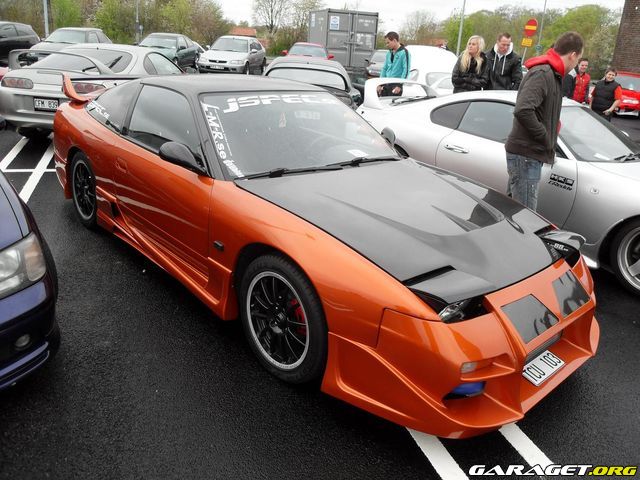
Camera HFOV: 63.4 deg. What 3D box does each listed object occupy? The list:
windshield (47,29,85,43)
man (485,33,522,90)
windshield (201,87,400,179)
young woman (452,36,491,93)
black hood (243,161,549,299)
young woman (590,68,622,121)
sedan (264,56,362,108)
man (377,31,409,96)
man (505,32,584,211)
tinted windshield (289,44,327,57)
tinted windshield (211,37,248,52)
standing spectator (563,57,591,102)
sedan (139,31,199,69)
[{"bbox_3d":[-8.625,-6.941,17.614,1.380,0.450,0.550,3,21,-2],"label":"windshield"},{"bbox_3d":[2.258,-1.685,6.600,0.550,1.790,0.360,13,21,24],"label":"man"},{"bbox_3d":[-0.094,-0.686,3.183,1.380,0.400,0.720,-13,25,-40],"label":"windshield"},{"bbox_3d":[1.862,-1.792,6.873,0.500,1.720,0.360,14,23,24],"label":"young woman"},{"bbox_3d":[0.520,-0.143,2.677,1.430,0.300,1.320,-15,28,-40],"label":"black hood"},{"bbox_3d":[4.459,-1.884,8.200,0.520,1.600,0.340,16,22,30],"label":"young woman"},{"bbox_3d":[-0.257,-2.428,8.658,1.720,1.290,4.400,2,21,-6],"label":"sedan"},{"bbox_3d":[1.114,-2.246,7.950,0.360,1.780,0.520,-13,25,-40],"label":"man"},{"bbox_3d":[1.379,-0.448,3.420,0.460,1.720,0.520,2,19,-6],"label":"man"},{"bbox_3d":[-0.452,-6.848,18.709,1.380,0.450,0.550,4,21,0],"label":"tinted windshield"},{"bbox_3d":[-3.164,-6.855,18.200,1.380,0.480,0.720,6,19,5],"label":"tinted windshield"},{"bbox_3d":[3.983,-2.075,8.421,0.500,1.660,0.330,13,23,22],"label":"standing spectator"},{"bbox_3d":[-6.050,-7.382,20.107,1.700,1.370,4.450,4,21,0],"label":"sedan"}]

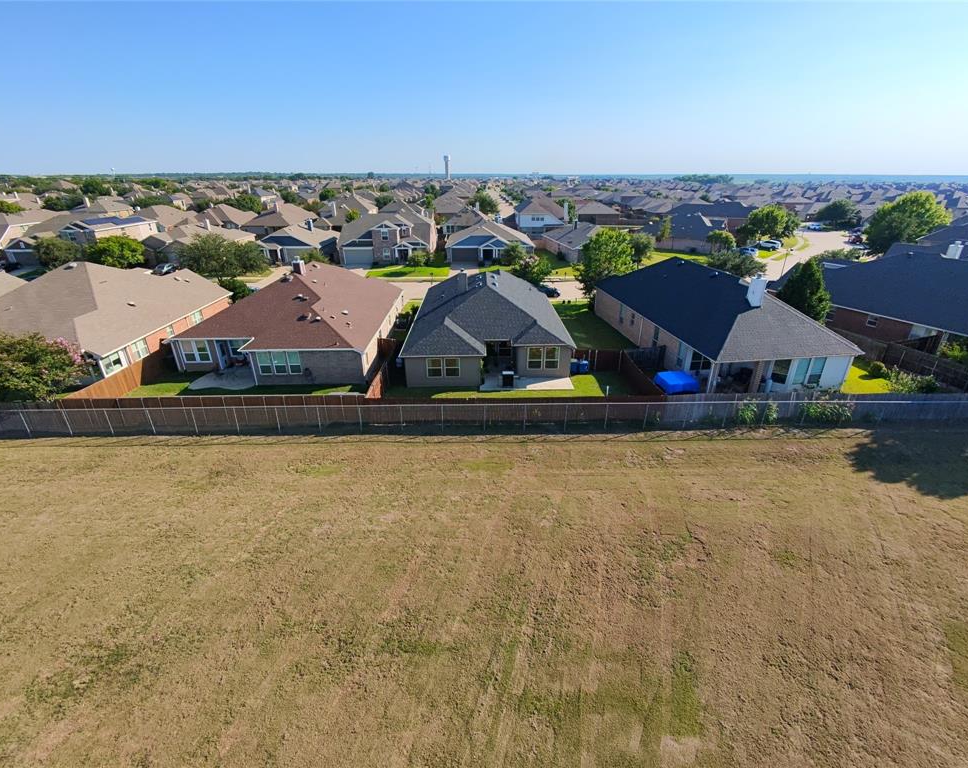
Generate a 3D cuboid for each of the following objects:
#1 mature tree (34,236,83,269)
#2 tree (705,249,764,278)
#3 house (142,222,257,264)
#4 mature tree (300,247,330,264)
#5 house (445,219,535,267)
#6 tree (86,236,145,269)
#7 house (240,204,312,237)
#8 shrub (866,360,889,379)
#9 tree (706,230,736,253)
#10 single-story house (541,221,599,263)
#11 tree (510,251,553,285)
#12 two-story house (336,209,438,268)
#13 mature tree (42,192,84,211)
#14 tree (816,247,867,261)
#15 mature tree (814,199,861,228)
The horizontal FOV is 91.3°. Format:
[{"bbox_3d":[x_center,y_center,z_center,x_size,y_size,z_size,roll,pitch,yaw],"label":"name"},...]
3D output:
[{"bbox_3d":[-70.224,-21.945,78.331,6.200,5.300,6.200,0,24,0],"label":"mature tree"},{"bbox_3d":[33.324,-15.023,63.340,7.400,6.200,7.400,0,24,0],"label":"tree"},{"bbox_3d":[-54.623,-28.254,91.395,13.200,6.300,20.000,0,24,0],"label":"house"},{"bbox_3d":[-29.269,-22.021,82.114,4.600,3.800,4.600,0,24,0],"label":"mature tree"},{"bbox_3d":[1.035,-29.464,95.348,16.600,6.700,20.000,-1,24,-1],"label":"house"},{"bbox_3d":[-55.965,-19.901,72.696,8.800,5.500,8.200,0,24,0],"label":"tree"},{"bbox_3d":[-53.890,-44.140,126.530,12.200,7.000,23.500,0,24,0],"label":"house"},{"bbox_3d":[29.802,-1.285,36.139,1.350,1.250,1.350,0,24,0],"label":"shrub"},{"bbox_3d":[47.970,-28.430,94.550,5.400,4.700,5.400,0,24,0],"label":"tree"},{"bbox_3d":[20.717,-28.898,94.315,13.000,6.500,20.500,-4,24,-8],"label":"single-story house"},{"bbox_3d":[7.140,-17.240,69.470,5.800,4.400,5.800,0,24,0],"label":"tree"},{"bbox_3d":[-18.678,-30.443,94.471,16.200,9.200,21.000,-1,24,-1],"label":"two-story house"},{"bbox_3d":[-122.970,-50.943,139.301,11.000,8.800,11.000,0,24,0],"label":"mature tree"},{"bbox_3d":[59.350,-20.760,77.700,6.800,4.400,6.800,0,24,0],"label":"tree"},{"bbox_3d":[95.080,-45.715,128.409,12.000,8.200,11.500,0,24,0],"label":"mature tree"}]

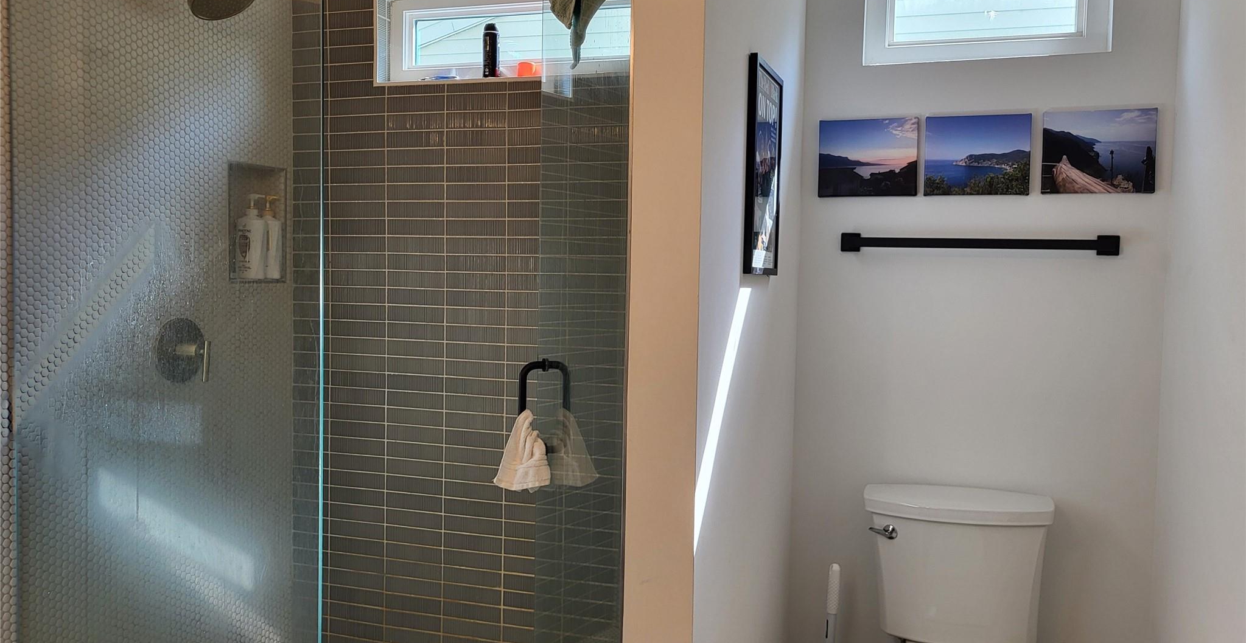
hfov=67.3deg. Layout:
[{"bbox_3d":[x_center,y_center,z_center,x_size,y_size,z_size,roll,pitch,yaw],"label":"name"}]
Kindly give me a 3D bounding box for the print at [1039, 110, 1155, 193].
[{"bbox_3d":[1.169,-0.415,2.303,0.254,0.203,0.030,2,3,17],"label":"print"}]

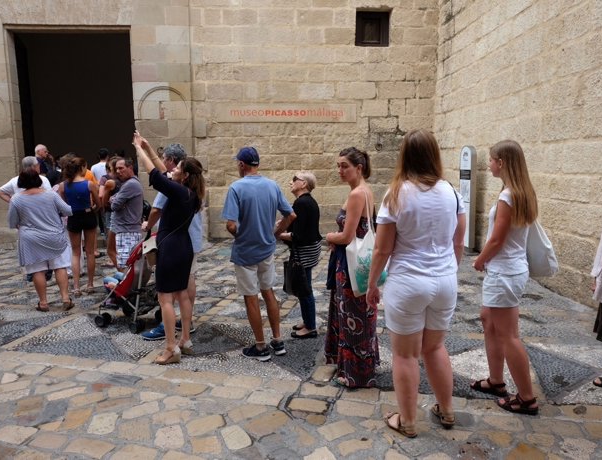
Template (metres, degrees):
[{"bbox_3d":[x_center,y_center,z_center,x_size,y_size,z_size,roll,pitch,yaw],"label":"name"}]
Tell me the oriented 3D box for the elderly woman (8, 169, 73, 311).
[{"bbox_3d":[-2.760,0.104,4.976,0.660,1.524,0.420,-4,9,-25],"label":"elderly woman"}]

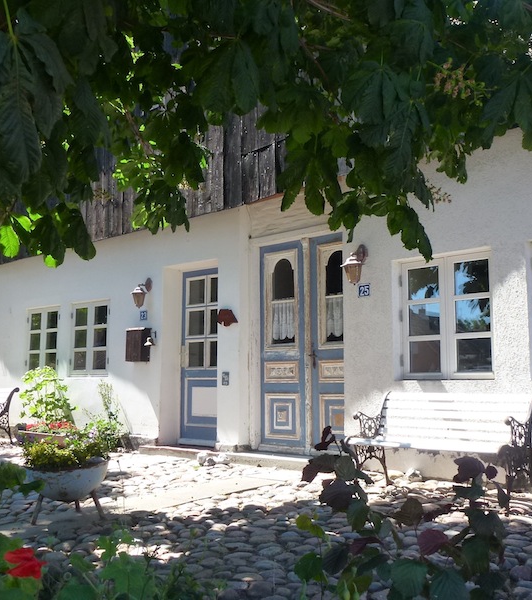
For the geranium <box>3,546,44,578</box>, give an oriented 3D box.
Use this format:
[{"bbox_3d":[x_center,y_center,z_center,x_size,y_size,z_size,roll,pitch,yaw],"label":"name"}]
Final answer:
[{"bbox_3d":[-0.504,0.548,1.400,0.078,0.064,0.066,-6,-10,39],"label":"geranium"}]

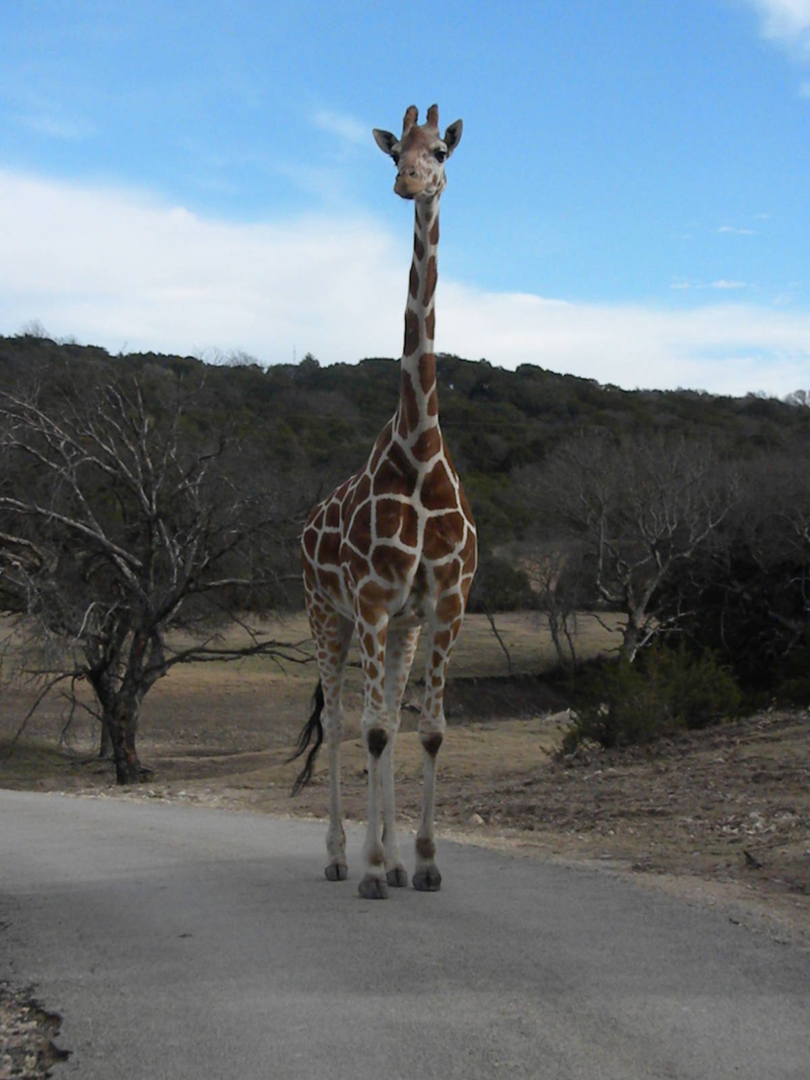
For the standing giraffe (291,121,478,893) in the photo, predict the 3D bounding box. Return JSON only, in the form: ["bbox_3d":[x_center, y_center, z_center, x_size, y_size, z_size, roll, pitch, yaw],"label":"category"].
[{"bbox_3d":[-0.070,-0.200,12.800,0.800,4.350,2.150,0,-1,-14],"label":"standing giraffe"}]

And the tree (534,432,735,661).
[{"bbox_3d":[5.930,0.200,58.000,5.200,6.000,5.000,0,-1,0],"label":"tree"}]

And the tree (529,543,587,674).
[{"bbox_3d":[3.740,1.620,55.000,1.450,3.250,1.400,0,-1,0],"label":"tree"}]

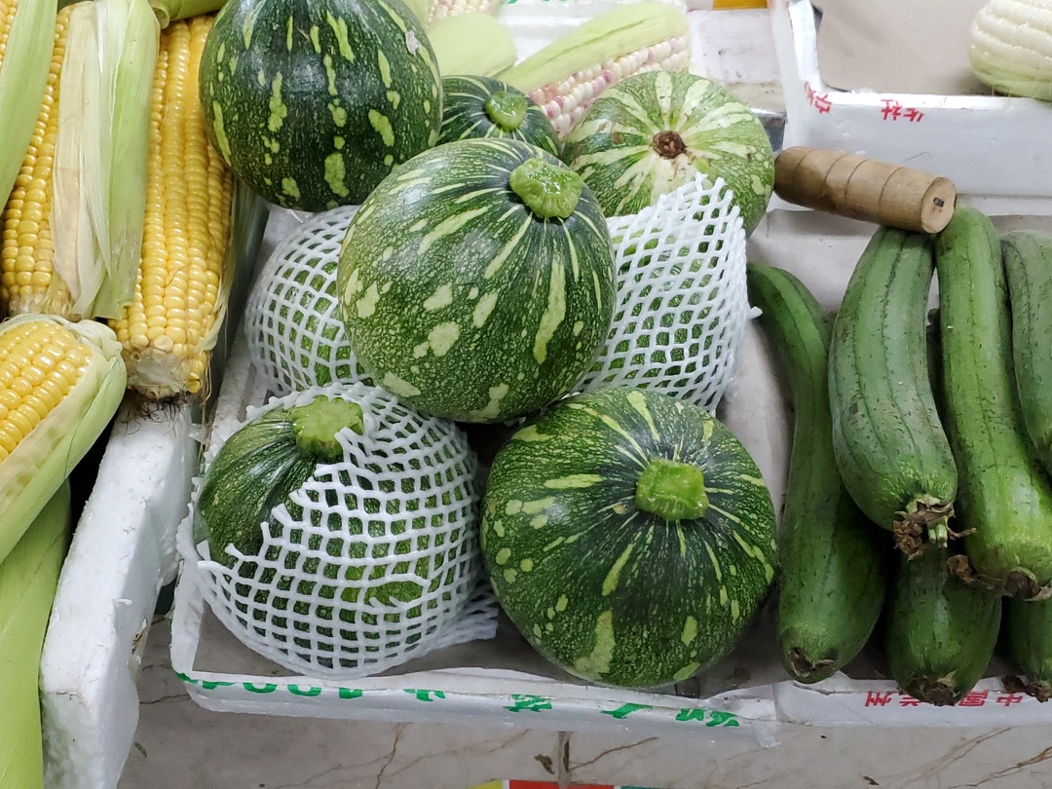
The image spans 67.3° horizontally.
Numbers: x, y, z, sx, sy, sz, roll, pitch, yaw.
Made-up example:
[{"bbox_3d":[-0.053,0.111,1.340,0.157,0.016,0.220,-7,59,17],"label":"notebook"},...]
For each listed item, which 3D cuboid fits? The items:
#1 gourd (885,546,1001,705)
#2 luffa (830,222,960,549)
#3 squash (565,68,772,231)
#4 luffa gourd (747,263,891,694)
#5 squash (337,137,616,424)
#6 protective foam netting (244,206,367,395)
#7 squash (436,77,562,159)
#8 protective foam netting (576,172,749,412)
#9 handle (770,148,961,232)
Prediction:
[{"bbox_3d":[0.255,0.058,0.491,0.065,0.065,0.265,12,59,7],"label":"gourd"},{"bbox_3d":[0.217,-0.019,0.469,0.073,0.065,0.237,10,58,6],"label":"luffa"},{"bbox_3d":[0.103,-0.166,0.583,0.143,0.143,0.135,-9,13,12],"label":"squash"},{"bbox_3d":[0.179,0.031,0.506,0.064,0.060,0.300,4,58,1],"label":"luffa gourd"},{"bbox_3d":[-0.025,-0.059,0.422,0.148,0.150,0.148,15,55,-24],"label":"squash"},{"bbox_3d":[-0.119,-0.059,0.520,0.135,0.130,0.135,-1,58,-1],"label":"protective foam netting"},{"bbox_3d":[-0.042,-0.163,0.581,0.138,0.135,0.138,7,51,-13],"label":"squash"},{"bbox_3d":[0.083,-0.057,0.515,0.137,0.140,0.145,-1,58,-1],"label":"protective foam netting"},{"bbox_3d":[0.206,-0.134,0.508,0.034,0.034,0.118,-40,45,-23],"label":"handle"}]

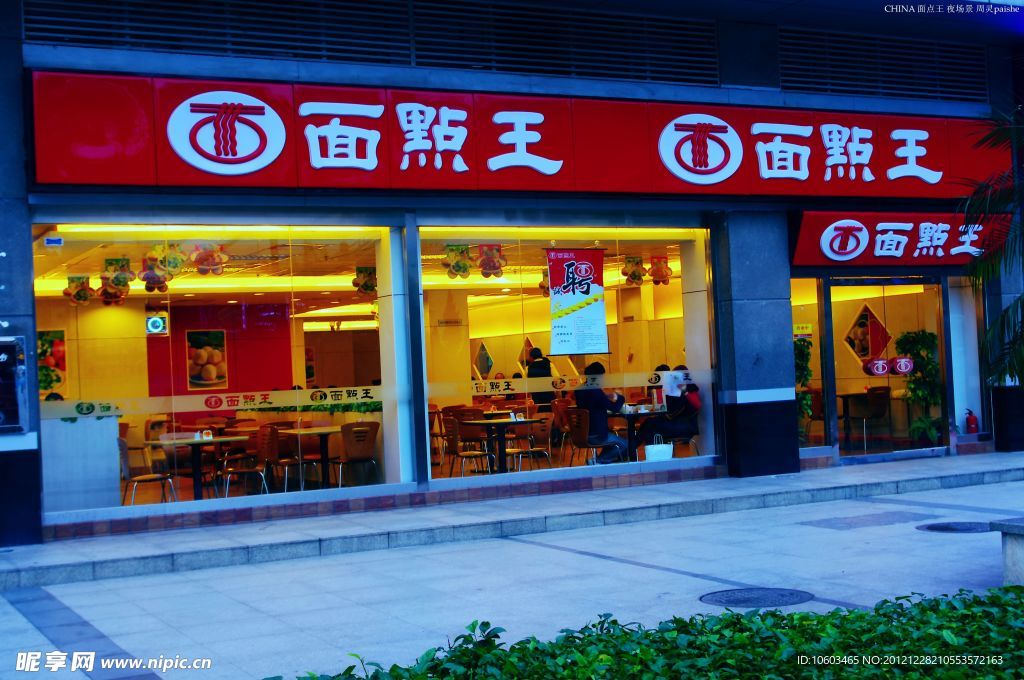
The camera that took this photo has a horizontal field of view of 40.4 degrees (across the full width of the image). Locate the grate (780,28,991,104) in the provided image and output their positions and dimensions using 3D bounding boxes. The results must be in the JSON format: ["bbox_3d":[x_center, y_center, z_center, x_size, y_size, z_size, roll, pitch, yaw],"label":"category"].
[{"bbox_3d":[4.546,-3.320,16.923,3.302,0.780,0.111,-2,-1,-27],"label":"grate"}]

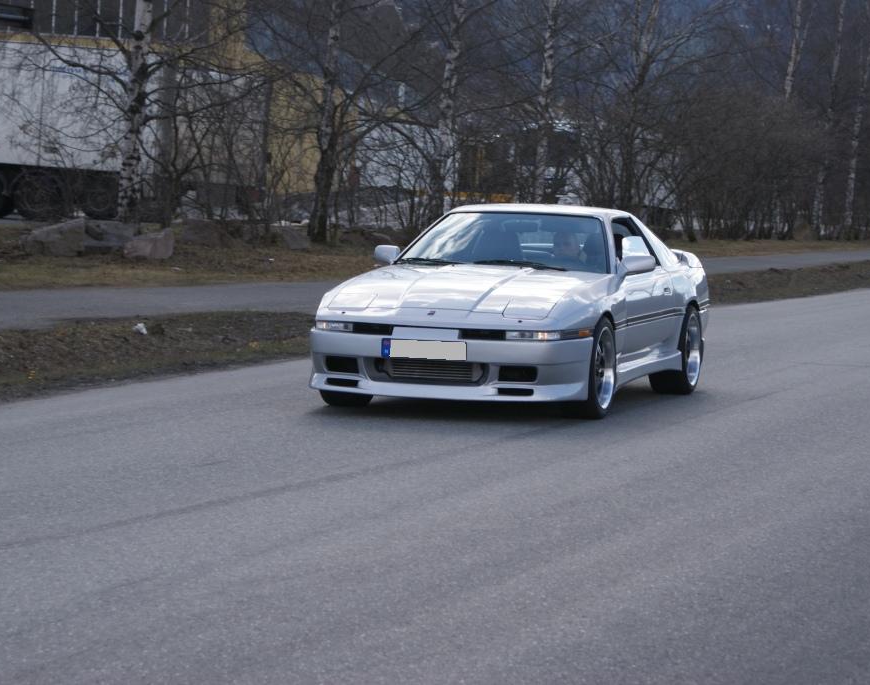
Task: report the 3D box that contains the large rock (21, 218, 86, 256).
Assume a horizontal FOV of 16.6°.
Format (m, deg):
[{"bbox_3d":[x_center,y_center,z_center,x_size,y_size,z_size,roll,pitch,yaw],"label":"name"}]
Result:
[{"bbox_3d":[-5.602,-1.542,43.900,0.920,0.540,0.650,2,3,-7],"label":"large rock"}]

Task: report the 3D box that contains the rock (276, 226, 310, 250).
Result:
[{"bbox_3d":[-2.517,-1.837,52.800,0.600,0.420,0.450,3,3,-3],"label":"rock"}]

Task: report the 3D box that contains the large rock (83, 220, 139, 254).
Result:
[{"bbox_3d":[-5.026,-1.642,46.300,0.920,0.500,0.620,2,3,-6],"label":"large rock"}]

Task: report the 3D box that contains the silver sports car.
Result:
[{"bbox_3d":[0.621,-0.264,19.702,1.780,1.280,4.630,3,3,17],"label":"silver sports car"}]

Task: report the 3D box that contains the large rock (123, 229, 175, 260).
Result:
[{"bbox_3d":[-4.226,-1.446,44.100,0.720,0.450,0.550,2,3,-6],"label":"large rock"}]

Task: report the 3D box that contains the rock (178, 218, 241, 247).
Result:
[{"bbox_3d":[-3.849,-1.844,50.800,1.040,0.500,0.750,2,3,-4],"label":"rock"}]

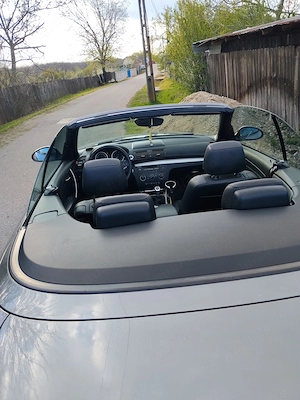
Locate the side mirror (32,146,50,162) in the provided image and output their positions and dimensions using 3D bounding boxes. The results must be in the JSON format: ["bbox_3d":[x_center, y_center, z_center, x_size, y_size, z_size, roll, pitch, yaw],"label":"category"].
[{"bbox_3d":[-0.860,-0.394,2.798,0.220,0.130,0.100,-7,21,-4],"label":"side mirror"}]

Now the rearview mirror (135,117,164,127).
[{"bbox_3d":[-0.004,-0.618,2.650,0.235,0.070,0.050,-7,21,-4],"label":"rearview mirror"}]

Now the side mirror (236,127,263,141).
[{"bbox_3d":[0.873,-0.581,2.930,0.220,0.130,0.100,-7,21,-4],"label":"side mirror"}]

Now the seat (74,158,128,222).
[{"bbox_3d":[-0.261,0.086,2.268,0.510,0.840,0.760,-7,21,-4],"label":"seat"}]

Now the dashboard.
[{"bbox_3d":[-0.003,-0.286,2.944,1.280,0.440,0.500,-7,21,-4],"label":"dashboard"}]

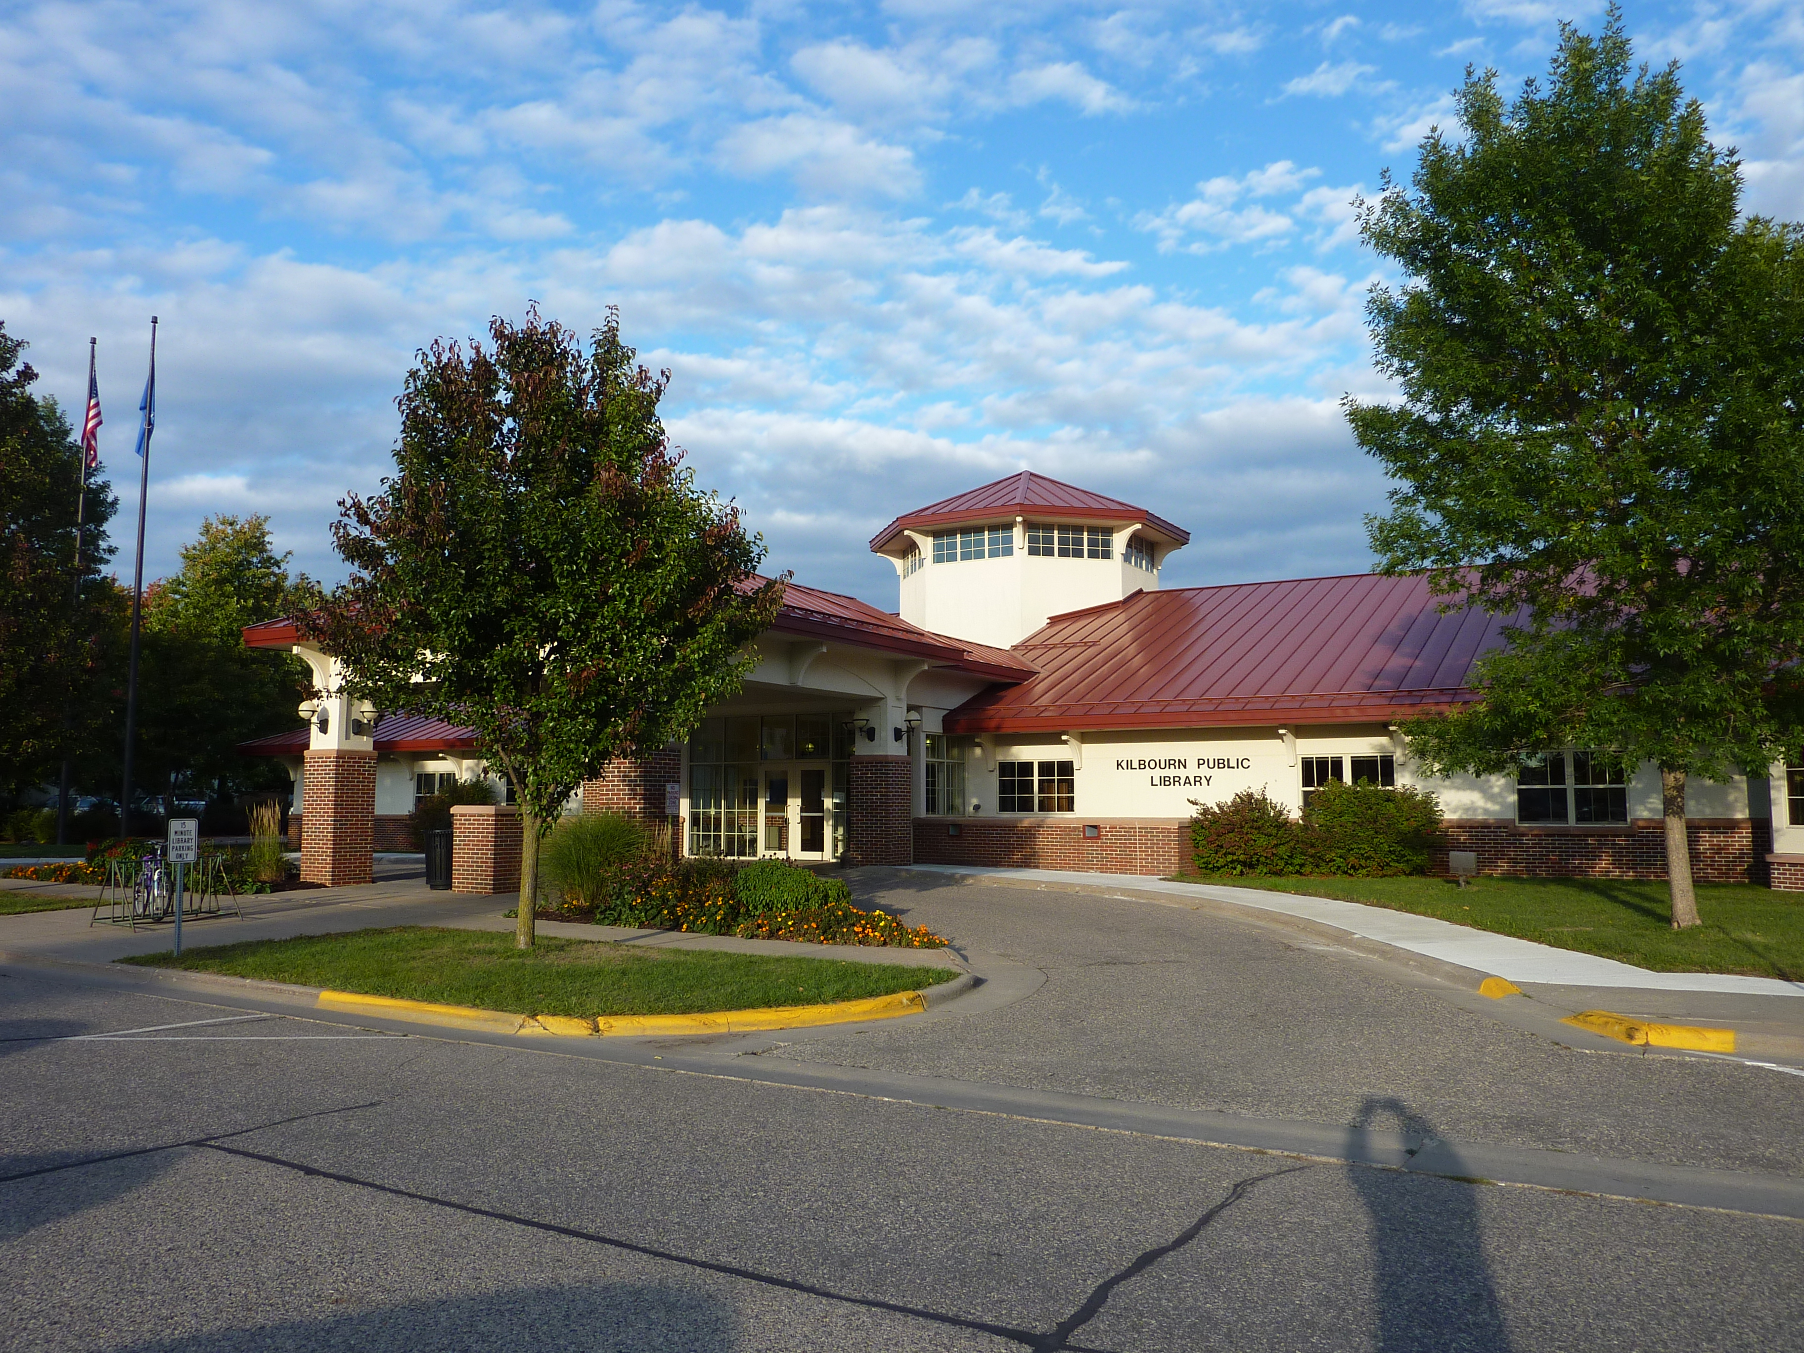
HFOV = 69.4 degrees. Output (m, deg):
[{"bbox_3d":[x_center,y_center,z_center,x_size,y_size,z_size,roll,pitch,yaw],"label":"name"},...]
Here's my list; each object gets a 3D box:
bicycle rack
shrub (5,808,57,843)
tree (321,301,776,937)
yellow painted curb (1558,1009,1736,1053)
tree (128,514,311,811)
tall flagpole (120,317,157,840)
[{"bbox_3d":[-9.370,2.736,16.667,0.950,0.840,1.480,-3,-6,29],"label":"bicycle rack"},{"bbox_3d":[-20.725,3.538,31.000,1.200,0.880,1.100,4,-6,-33],"label":"shrub"},{"bbox_3d":[-3.783,-0.600,14.179,5.100,7.000,4.900,2,-6,-16],"label":"tree"},{"bbox_3d":[5.165,2.492,9.230,0.489,0.120,1.405,2,-6,-19],"label":"yellow painted curb"},{"bbox_3d":[-22.919,-0.078,44.527,6.300,11.200,6.300,3,-6,-30],"label":"tree"},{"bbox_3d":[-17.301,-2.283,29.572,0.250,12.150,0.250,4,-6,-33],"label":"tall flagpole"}]

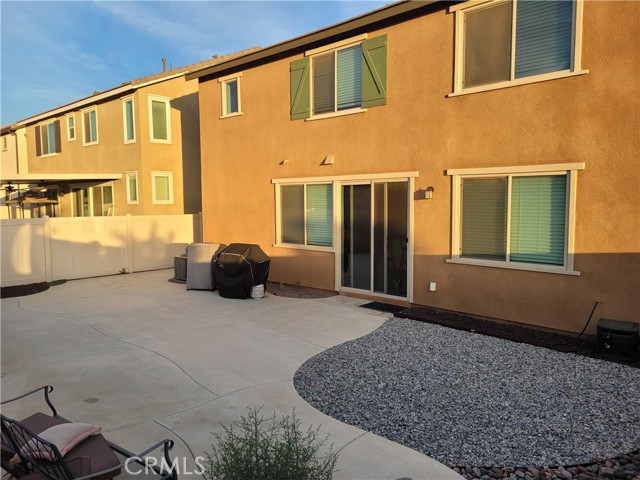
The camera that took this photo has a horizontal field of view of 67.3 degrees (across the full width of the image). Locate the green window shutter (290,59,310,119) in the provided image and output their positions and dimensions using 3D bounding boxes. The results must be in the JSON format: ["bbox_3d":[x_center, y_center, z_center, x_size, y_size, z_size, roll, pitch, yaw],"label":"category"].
[{"bbox_3d":[-0.448,-3.558,11.398,0.632,1.371,0.050,4,7,43],"label":"green window shutter"}]

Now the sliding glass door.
[{"bbox_3d":[1.163,-0.036,10.318,1.795,2.475,0.100,4,7,43],"label":"sliding glass door"}]

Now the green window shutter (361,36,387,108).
[{"bbox_3d":[1.136,-3.454,9.939,0.635,1.378,0.050,4,7,43],"label":"green window shutter"}]

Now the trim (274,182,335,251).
[{"bbox_3d":[-0.369,-0.589,11.633,2.054,1.643,0.100,4,7,43],"label":"trim"}]

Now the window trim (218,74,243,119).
[{"bbox_3d":[-2.400,-3.933,13.207,1.027,1.081,0.100,4,7,43],"label":"window trim"}]

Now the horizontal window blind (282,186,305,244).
[{"bbox_3d":[-0.658,-0.630,12.000,0.852,1.528,0.050,4,7,43],"label":"horizontal window blind"}]

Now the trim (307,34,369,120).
[{"bbox_3d":[0.357,-3.543,10.687,1.803,1.577,0.100,4,7,43],"label":"trim"}]

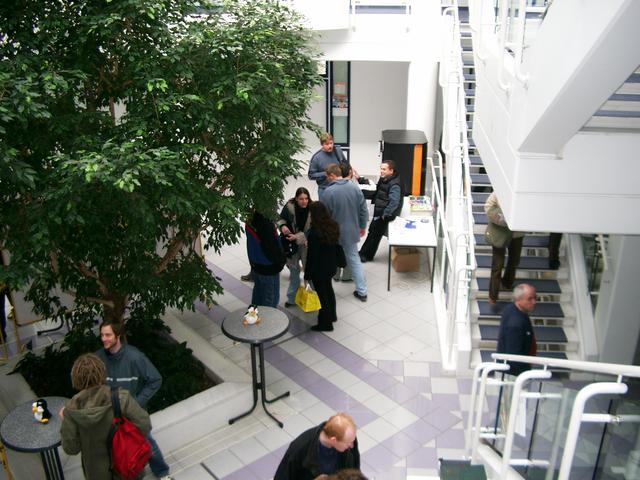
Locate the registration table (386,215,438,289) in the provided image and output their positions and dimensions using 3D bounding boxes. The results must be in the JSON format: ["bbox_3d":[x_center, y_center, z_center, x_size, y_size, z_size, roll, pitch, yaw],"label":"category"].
[{"bbox_3d":[1.329,0.188,10.078,0.660,0.720,1.150,2,24,4],"label":"registration table"}]

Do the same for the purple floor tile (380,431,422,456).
[{"bbox_3d":[0.812,2.058,6.863,0.302,0.010,0.302,-19,30,-35],"label":"purple floor tile"}]

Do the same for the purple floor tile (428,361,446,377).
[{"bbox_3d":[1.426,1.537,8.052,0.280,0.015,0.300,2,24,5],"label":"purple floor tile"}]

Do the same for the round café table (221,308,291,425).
[{"bbox_3d":[-0.628,1.342,7.179,0.710,1.090,0.710,-1,24,0],"label":"round café table"}]

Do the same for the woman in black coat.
[{"bbox_3d":[0.053,0.323,8.536,0.500,1.710,0.380,-17,28,-33],"label":"woman in black coat"}]

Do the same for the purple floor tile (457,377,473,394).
[{"bbox_3d":[1.716,1.661,7.735,0.302,0.010,0.302,1,24,5],"label":"purple floor tile"}]

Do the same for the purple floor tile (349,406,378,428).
[{"bbox_3d":[0.426,1.875,7.295,0.302,0.010,0.302,-19,30,-35],"label":"purple floor tile"}]

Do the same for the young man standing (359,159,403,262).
[{"bbox_3d":[0.936,-0.443,10.456,0.620,1.660,0.520,-8,25,-16],"label":"young man standing"}]

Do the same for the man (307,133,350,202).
[{"bbox_3d":[0.136,-0.851,11.172,0.600,1.830,0.400,-9,26,-20],"label":"man"}]

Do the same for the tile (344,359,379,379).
[{"bbox_3d":[0.509,1.530,8.078,0.302,0.010,0.302,-19,30,-35],"label":"tile"}]

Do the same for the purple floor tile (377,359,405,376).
[{"bbox_3d":[0.837,1.515,8.098,0.302,0.010,0.302,1,24,5],"label":"purple floor tile"}]

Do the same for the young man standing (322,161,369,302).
[{"bbox_3d":[0.379,-0.097,9.572,0.580,1.770,0.580,-10,25,-19],"label":"young man standing"}]

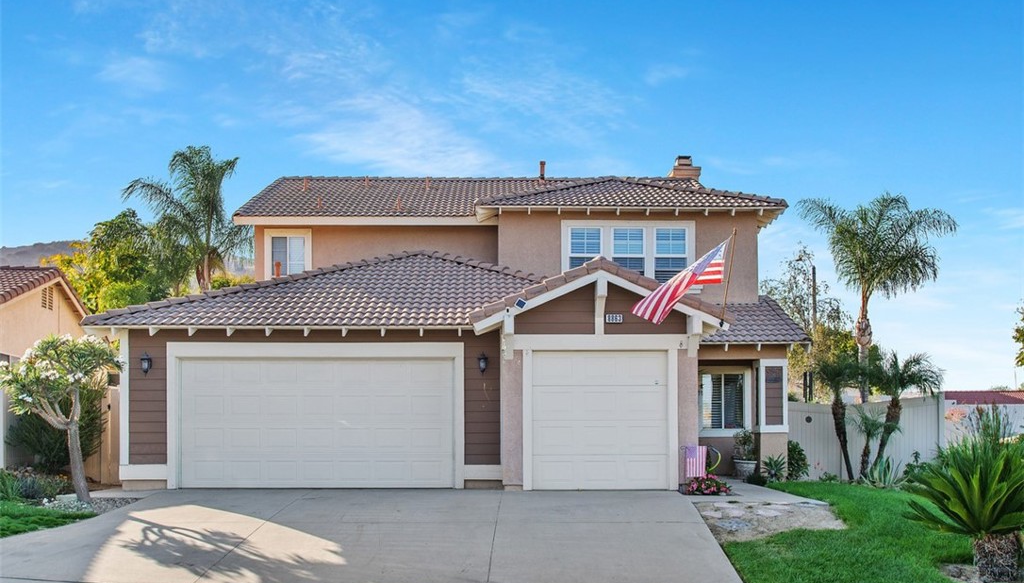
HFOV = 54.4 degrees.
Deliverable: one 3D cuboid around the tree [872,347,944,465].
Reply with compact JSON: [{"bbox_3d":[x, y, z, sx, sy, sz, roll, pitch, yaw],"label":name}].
[{"bbox_3d":[7.727,2.382,19.600,1.500,2.460,1.400,0,-2,0],"label":"tree"}]

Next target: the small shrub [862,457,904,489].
[{"bbox_3d":[6.773,3.309,18.200,0.780,0.580,0.750,0,-3,0],"label":"small shrub"}]

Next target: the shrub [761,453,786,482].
[{"bbox_3d":[4.799,3.236,18.200,0.460,0.520,0.450,0,-2,0],"label":"shrub"}]

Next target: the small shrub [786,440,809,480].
[{"bbox_3d":[5.344,3.174,18.700,0.480,0.740,0.460,0,-2,0],"label":"small shrub"}]

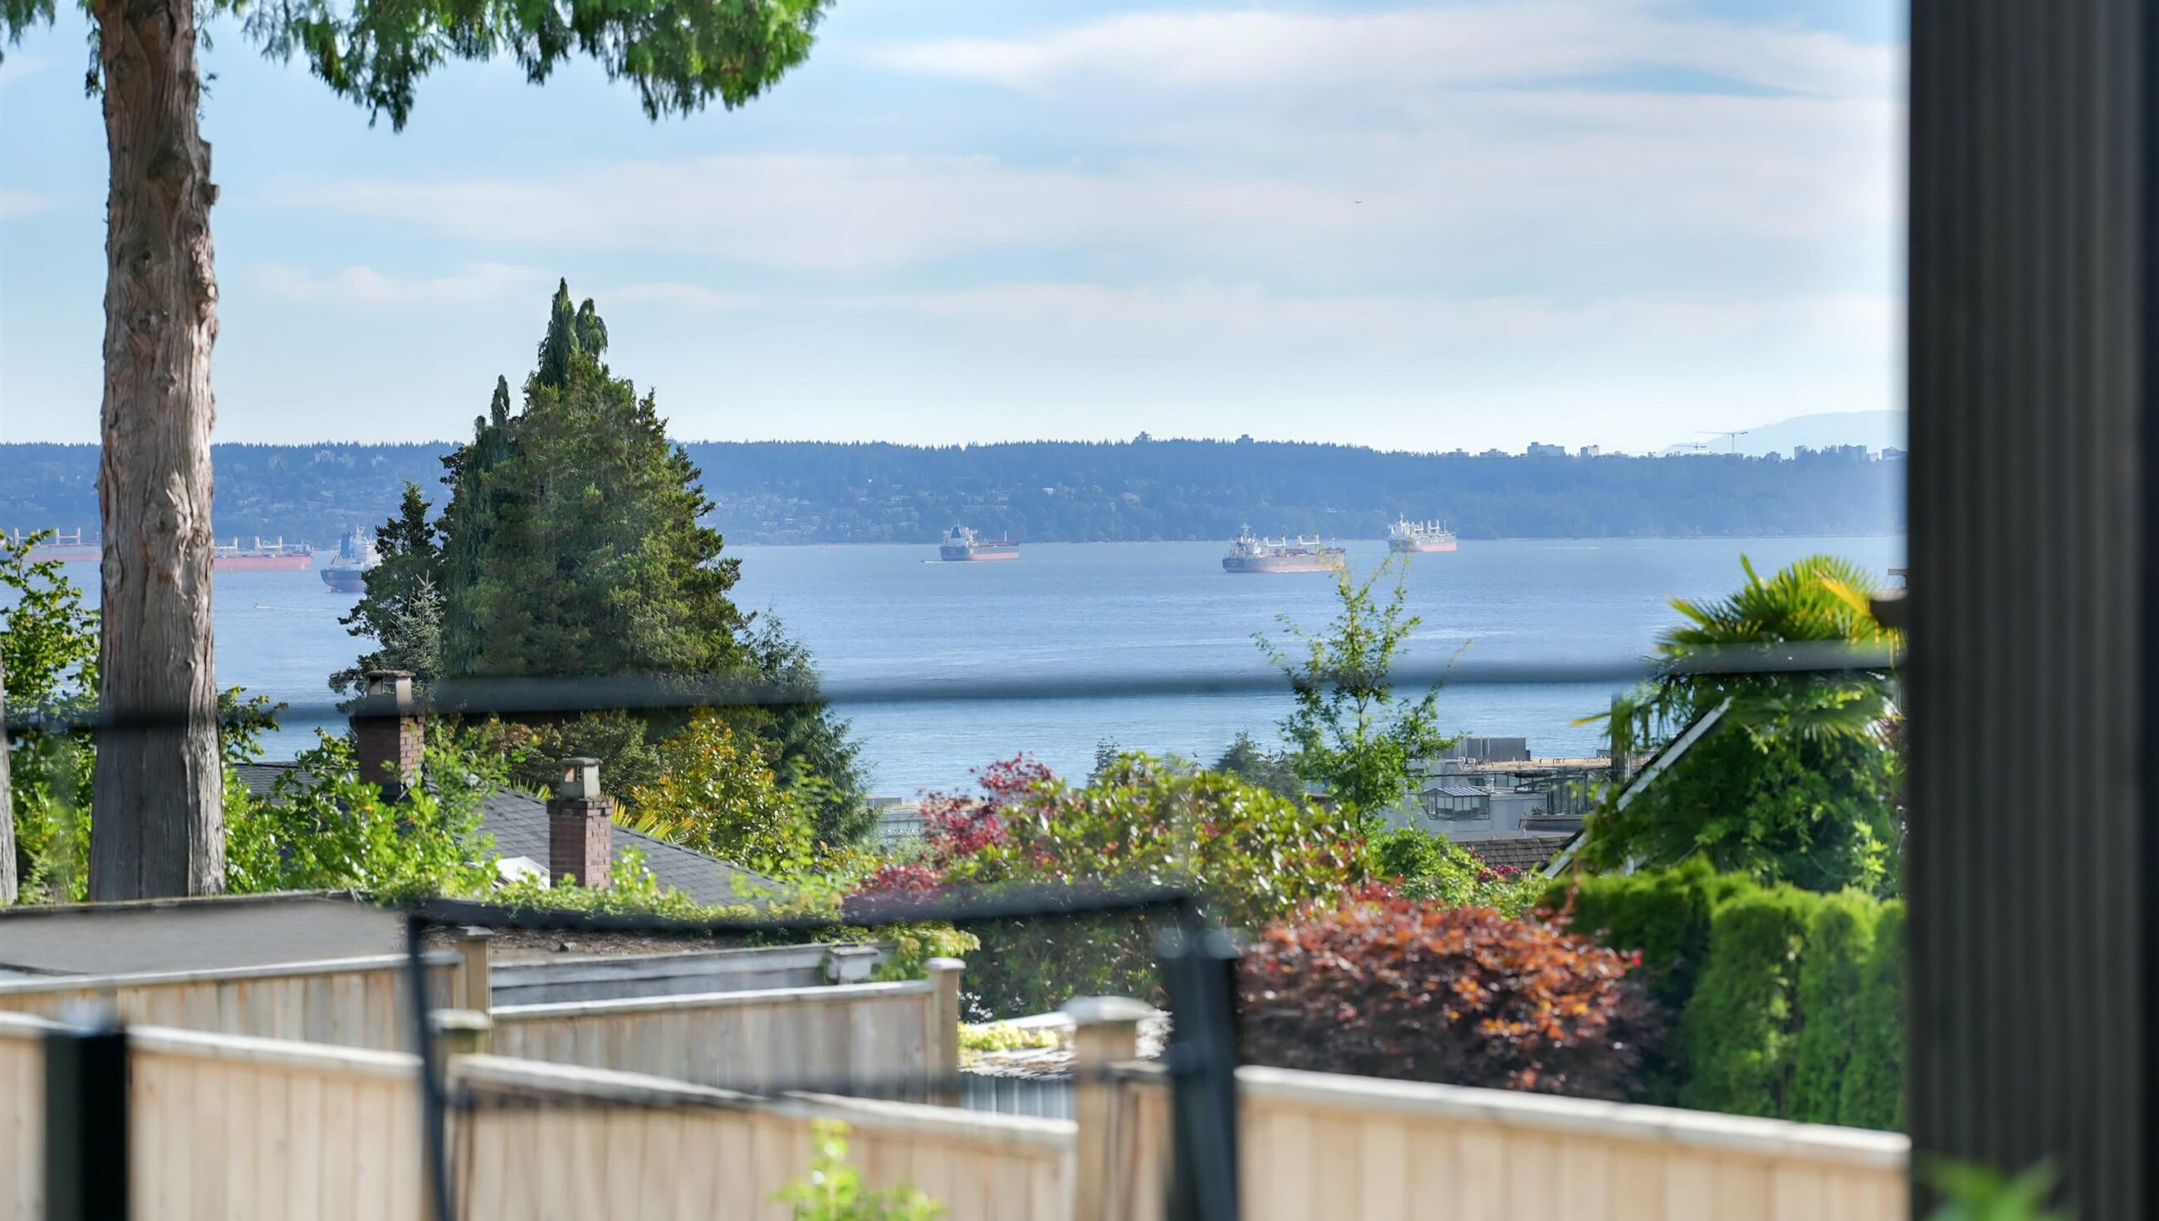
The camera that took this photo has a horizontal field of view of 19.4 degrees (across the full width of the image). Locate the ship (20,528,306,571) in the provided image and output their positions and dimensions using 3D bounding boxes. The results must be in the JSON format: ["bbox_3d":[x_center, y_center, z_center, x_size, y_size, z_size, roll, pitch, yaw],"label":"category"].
[{"bbox_3d":[-752.650,-49.896,5250.000,190.000,36.000,32.000,0,1,-14],"label":"ship"}]

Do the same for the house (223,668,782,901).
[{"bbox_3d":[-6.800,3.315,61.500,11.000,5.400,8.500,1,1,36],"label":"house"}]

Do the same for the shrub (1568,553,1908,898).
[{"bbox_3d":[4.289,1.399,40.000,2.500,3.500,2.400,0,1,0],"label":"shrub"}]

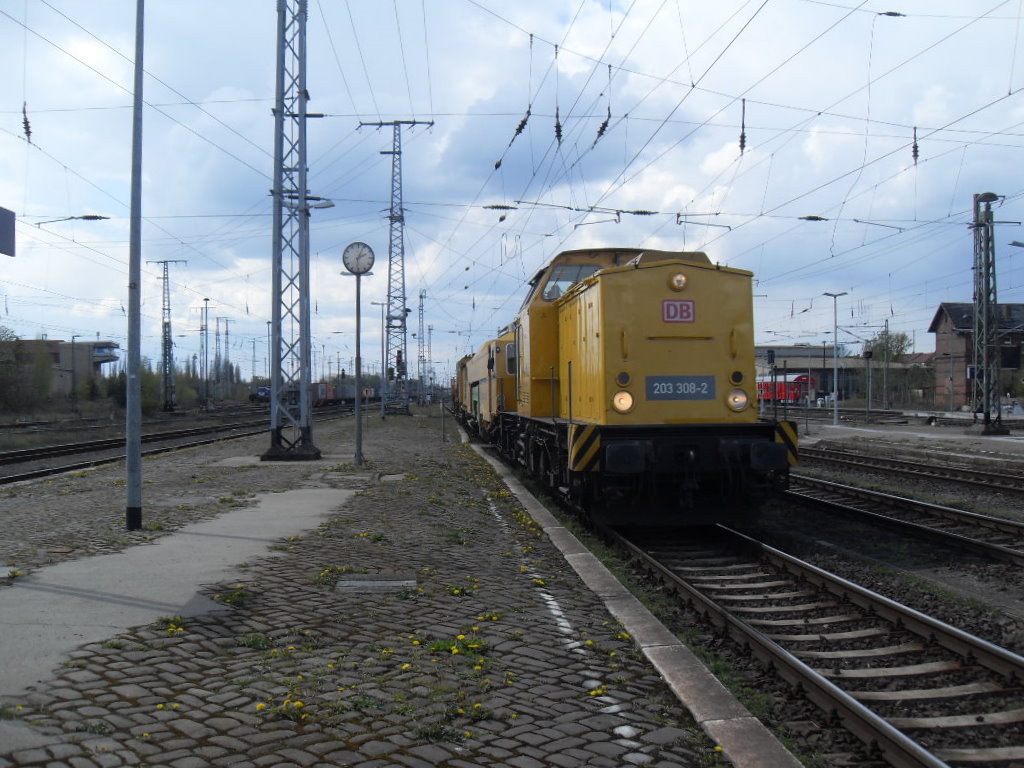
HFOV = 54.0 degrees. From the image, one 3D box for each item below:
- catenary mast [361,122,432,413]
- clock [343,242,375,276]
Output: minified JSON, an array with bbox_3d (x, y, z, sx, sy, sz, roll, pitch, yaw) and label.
[{"bbox_3d":[-7.958,-8.026,69.000,5.050,20.200,1.600,0,-1,-5],"label":"catenary mast"},{"bbox_3d":[-3.223,-2.645,21.200,0.660,0.660,0.200,0,-1,-5],"label":"clock"}]

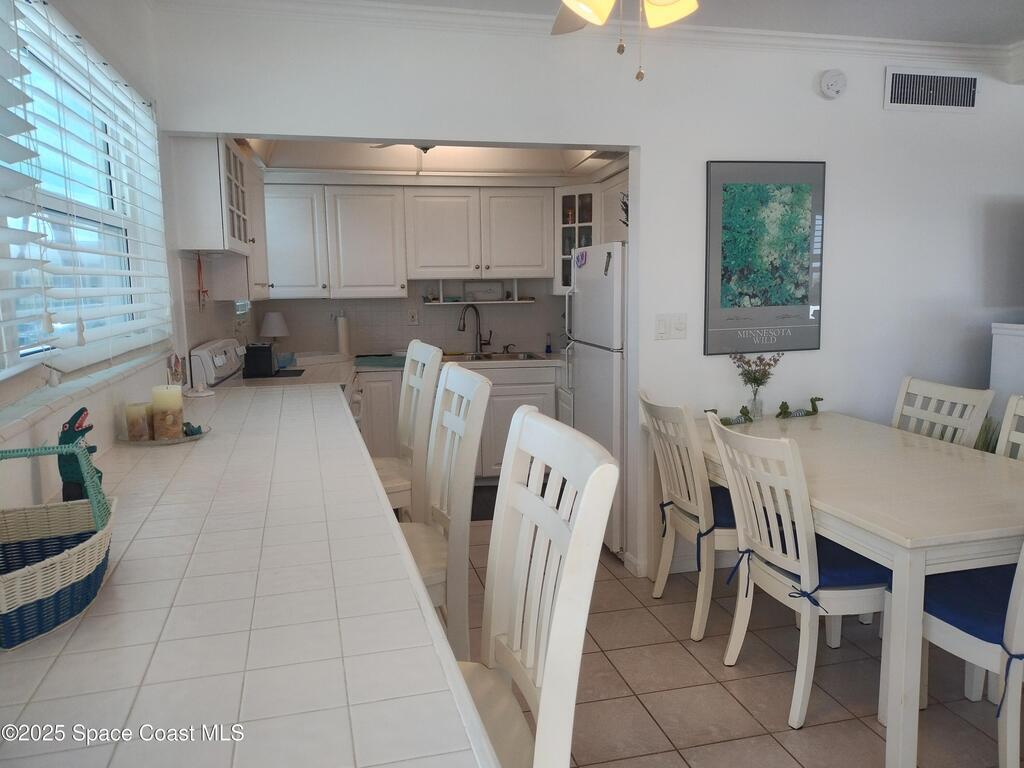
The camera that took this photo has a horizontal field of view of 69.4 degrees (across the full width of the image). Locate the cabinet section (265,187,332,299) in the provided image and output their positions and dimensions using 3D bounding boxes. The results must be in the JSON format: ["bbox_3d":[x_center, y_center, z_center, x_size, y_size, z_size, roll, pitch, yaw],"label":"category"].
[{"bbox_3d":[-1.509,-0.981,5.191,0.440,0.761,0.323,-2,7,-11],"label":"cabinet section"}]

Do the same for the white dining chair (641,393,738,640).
[{"bbox_3d":[0.887,0.522,3.174,0.540,0.958,0.455,-3,9,-15],"label":"white dining chair"}]

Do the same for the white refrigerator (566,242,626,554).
[{"bbox_3d":[0.787,0.058,4.173,0.780,1.650,0.710,-3,8,-13],"label":"white refrigerator"}]

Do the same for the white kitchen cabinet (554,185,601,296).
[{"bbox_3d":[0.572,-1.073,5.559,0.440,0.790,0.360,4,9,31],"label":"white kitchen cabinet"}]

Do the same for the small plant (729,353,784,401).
[{"bbox_3d":[1.168,-0.031,3.532,0.205,0.205,0.170,-3,8,-13],"label":"small plant"}]

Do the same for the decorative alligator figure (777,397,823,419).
[{"bbox_3d":[1.423,0.122,3.660,0.220,0.093,0.065,-5,9,-26],"label":"decorative alligator figure"}]

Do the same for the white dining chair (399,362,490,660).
[{"bbox_3d":[-0.341,0.593,1.905,0.520,1.230,0.455,-3,9,-15],"label":"white dining chair"}]

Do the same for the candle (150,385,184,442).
[{"bbox_3d":[-0.963,0.079,2.066,0.075,0.142,0.075,-3,8,-13],"label":"candle"}]

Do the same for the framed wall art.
[{"bbox_3d":[1.224,-0.603,3.558,0.642,0.903,0.025,-3,9,-15],"label":"framed wall art"}]

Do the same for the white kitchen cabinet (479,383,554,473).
[{"bbox_3d":[-0.017,0.287,5.592,0.570,0.680,0.560,-3,8,-13],"label":"white kitchen cabinet"}]

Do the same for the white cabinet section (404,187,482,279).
[{"bbox_3d":[-0.512,-1.083,5.384,0.531,0.643,0.323,-2,7,-11],"label":"white cabinet section"}]

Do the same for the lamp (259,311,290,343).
[{"bbox_3d":[-1.540,-0.276,4.823,0.180,0.360,0.180,-3,9,-15],"label":"lamp"}]

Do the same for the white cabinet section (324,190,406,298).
[{"bbox_3d":[-1.034,-0.999,5.287,0.531,0.766,0.323,-2,7,-11],"label":"white cabinet section"}]

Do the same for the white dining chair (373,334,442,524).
[{"bbox_3d":[-0.535,0.482,2.689,0.520,1.230,0.455,-3,9,-15],"label":"white dining chair"}]

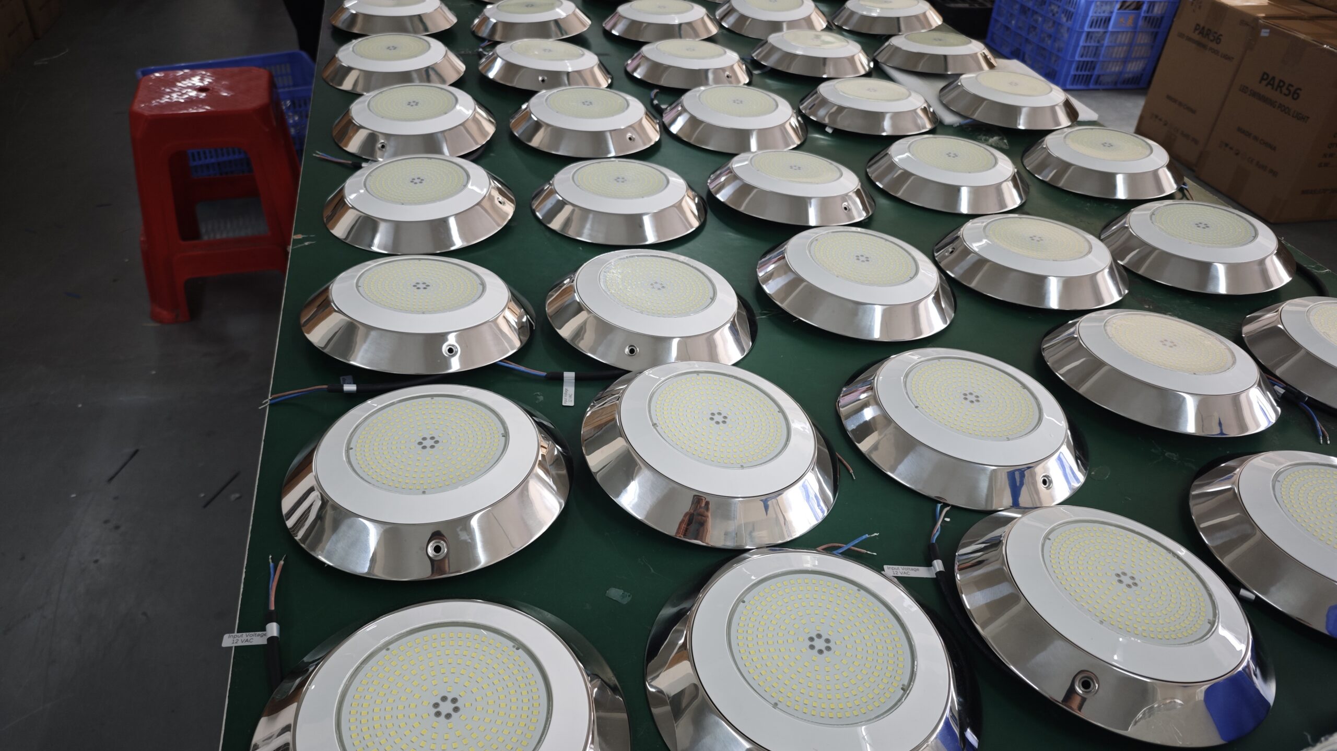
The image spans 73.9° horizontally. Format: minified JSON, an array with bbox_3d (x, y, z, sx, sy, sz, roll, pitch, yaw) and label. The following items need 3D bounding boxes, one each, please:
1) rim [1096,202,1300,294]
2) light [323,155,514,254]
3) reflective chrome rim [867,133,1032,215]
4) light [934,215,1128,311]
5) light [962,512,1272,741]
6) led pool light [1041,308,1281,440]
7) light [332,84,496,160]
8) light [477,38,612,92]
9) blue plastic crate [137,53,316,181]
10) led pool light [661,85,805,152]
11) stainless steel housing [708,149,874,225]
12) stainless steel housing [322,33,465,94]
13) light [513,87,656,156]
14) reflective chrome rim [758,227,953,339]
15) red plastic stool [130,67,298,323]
[{"bbox_3d":[0.717,-0.182,1.204,0.238,0.035,0.238,0,37,0],"label":"rim"},{"bbox_3d":[-0.319,-0.228,1.136,0.238,0.035,0.238,6,39,0],"label":"light"},{"bbox_3d":[0.412,-0.306,1.302,0.235,0.041,0.235,5,38,0],"label":"reflective chrome rim"},{"bbox_3d":[0.448,-0.150,1.092,0.230,0.029,0.230,3,35,0],"label":"light"},{"bbox_3d":[0.333,0.166,0.663,0.230,0.029,0.230,9,34,0],"label":"light"},{"bbox_3d":[0.515,-0.016,0.927,0.230,0.029,0.230,4,33,0],"label":"led pool light"},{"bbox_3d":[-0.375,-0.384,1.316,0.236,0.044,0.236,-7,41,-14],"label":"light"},{"bbox_3d":[-0.213,-0.551,1.555,0.235,0.041,0.235,7,36,-1],"label":"light"},{"bbox_3d":[-1.371,-0.869,2.886,0.526,0.204,0.343,-21,45,-30],"label":"blue plastic crate"},{"bbox_3d":[0.109,-0.423,1.427,0.235,0.041,0.235,5,38,0],"label":"led pool light"},{"bbox_3d":[0.173,-0.268,1.237,0.238,0.035,0.238,8,33,0],"label":"stainless steel housing"},{"bbox_3d":[-0.470,-0.537,1.519,0.238,0.035,0.238,6,39,0],"label":"stainless steel housing"},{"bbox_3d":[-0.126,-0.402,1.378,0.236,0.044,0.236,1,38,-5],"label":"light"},{"bbox_3d":[0.222,-0.121,1.036,0.235,0.041,0.235,6,37,-1],"label":"reflective chrome rim"},{"bbox_3d":[-1.009,-0.430,2.030,0.381,0.449,0.379,-8,39,-17],"label":"red plastic stool"}]

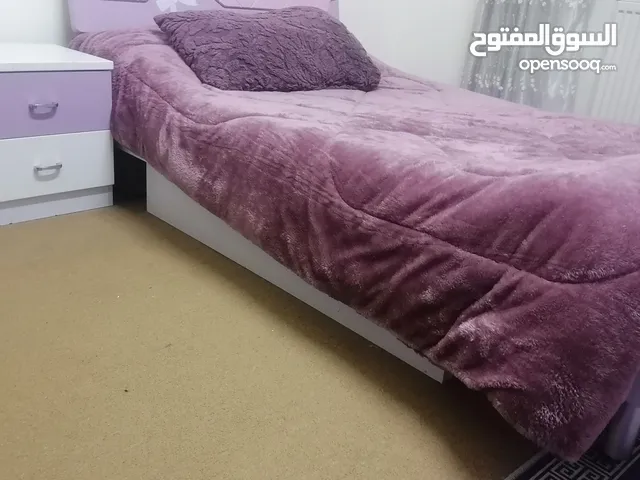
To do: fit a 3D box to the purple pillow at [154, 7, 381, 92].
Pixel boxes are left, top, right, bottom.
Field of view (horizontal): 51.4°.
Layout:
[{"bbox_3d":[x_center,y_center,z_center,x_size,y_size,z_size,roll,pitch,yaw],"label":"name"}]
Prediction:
[{"bbox_3d":[-0.148,-0.632,2.210,0.670,0.170,0.440,-10,54,-33],"label":"purple pillow"}]

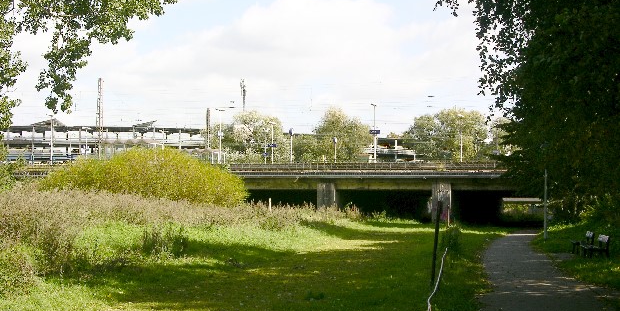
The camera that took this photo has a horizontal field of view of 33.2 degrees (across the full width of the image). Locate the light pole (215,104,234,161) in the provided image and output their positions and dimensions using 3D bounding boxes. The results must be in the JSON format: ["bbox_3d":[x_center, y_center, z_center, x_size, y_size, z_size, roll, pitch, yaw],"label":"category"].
[{"bbox_3d":[-11.491,-2.657,138.000,1.900,7.700,0.500,0,-3,0],"label":"light pole"}]

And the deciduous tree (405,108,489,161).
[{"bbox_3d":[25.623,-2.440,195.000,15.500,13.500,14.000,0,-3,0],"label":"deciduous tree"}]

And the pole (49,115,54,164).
[{"bbox_3d":[-35.336,-2.119,142.000,0.750,7.000,0.400,0,-3,0],"label":"pole"}]

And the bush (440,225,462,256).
[{"bbox_3d":[5.244,3.150,38.500,0.850,1.120,0.800,0,-3,0],"label":"bush"}]

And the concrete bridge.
[{"bbox_3d":[8.363,4.946,131.990,37.000,7.400,14.000,0,-3,0],"label":"concrete bridge"}]

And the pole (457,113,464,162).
[{"bbox_3d":[21.442,-2.351,148.000,0.800,7.100,0.400,0,-3,0],"label":"pole"}]

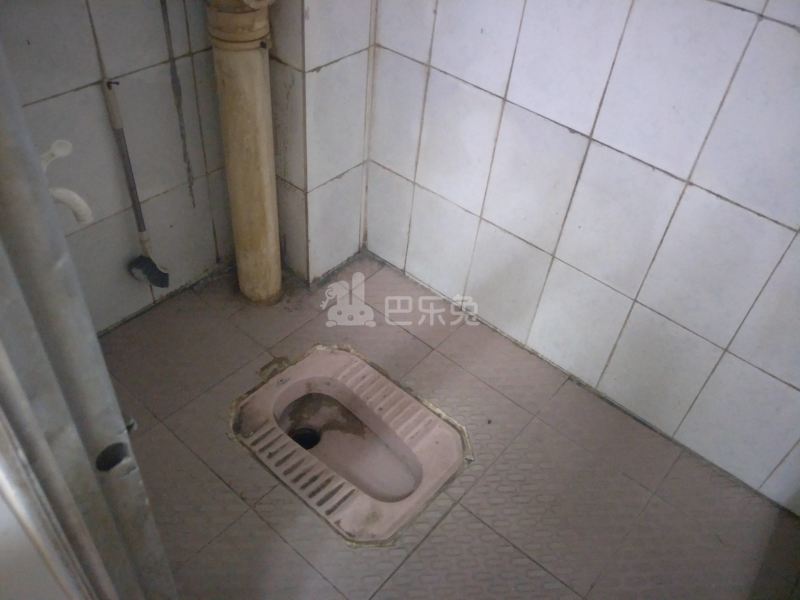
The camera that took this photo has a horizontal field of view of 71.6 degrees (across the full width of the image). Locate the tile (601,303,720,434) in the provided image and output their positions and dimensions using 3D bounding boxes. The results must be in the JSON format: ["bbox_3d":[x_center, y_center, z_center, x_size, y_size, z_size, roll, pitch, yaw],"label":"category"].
[{"bbox_3d":[0.597,0.162,1.293,0.205,0.308,0.014,33,50,27],"label":"tile"}]

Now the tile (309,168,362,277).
[{"bbox_3d":[-0.184,-0.221,1.591,0.010,0.300,0.200,33,51,27],"label":"tile"}]

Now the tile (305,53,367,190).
[{"bbox_3d":[-0.167,-0.462,1.431,0.014,0.316,0.211,33,50,27],"label":"tile"}]

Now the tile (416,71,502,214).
[{"bbox_3d":[0.143,-0.383,1.365,0.222,0.316,0.014,33,50,27],"label":"tile"}]

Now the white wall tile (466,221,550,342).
[{"bbox_3d":[0.271,-0.039,1.444,0.200,0.300,0.010,33,51,27],"label":"white wall tile"}]

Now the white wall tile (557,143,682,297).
[{"bbox_3d":[0.459,-0.166,1.180,0.206,0.301,0.014,33,50,27],"label":"white wall tile"}]

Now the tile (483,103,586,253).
[{"bbox_3d":[0.304,-0.271,1.272,0.212,0.309,0.014,33,50,27],"label":"tile"}]

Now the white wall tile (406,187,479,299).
[{"bbox_3d":[0.109,-0.141,1.525,0.200,0.300,0.010,33,51,27],"label":"white wall tile"}]

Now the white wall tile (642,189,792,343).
[{"bbox_3d":[0.610,-0.062,1.092,0.199,0.296,0.014,33,50,27],"label":"white wall tile"}]

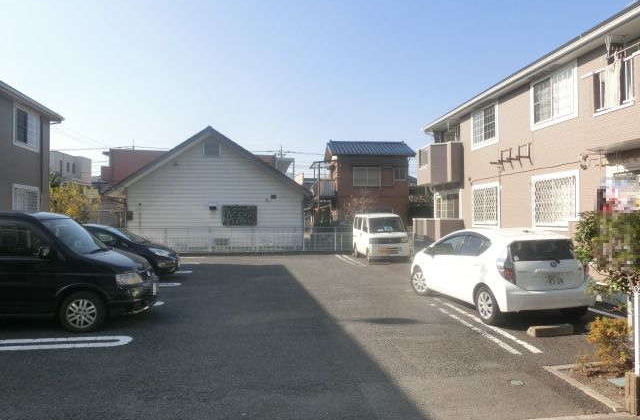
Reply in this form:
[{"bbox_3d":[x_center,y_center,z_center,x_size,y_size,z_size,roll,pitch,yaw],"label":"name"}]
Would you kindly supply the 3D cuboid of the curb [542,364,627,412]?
[{"bbox_3d":[2.582,1.716,4.382,0.130,0.080,1.140,0,-1,-5],"label":"curb"}]

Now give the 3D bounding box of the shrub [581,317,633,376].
[{"bbox_3d":[3.117,1.451,4.827,0.520,0.600,0.480,0,-1,-6],"label":"shrub"}]

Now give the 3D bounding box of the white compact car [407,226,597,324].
[{"bbox_3d":[3.138,1.087,8.447,1.695,1.445,3.995,0,-1,-10],"label":"white compact car"}]

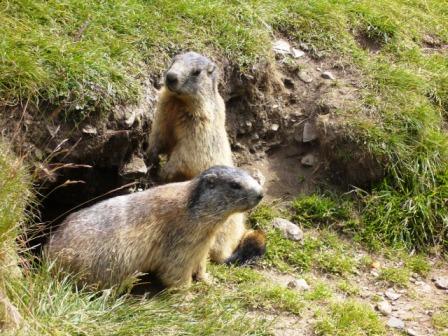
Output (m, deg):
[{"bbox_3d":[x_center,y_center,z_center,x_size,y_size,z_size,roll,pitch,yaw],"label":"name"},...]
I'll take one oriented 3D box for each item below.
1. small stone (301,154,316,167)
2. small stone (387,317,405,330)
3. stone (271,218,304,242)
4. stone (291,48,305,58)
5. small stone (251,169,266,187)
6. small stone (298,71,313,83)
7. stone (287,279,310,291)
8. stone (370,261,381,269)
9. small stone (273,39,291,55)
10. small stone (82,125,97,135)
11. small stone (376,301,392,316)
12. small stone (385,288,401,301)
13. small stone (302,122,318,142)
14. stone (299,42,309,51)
[{"bbox_3d":[0.210,-0.019,3.370,0.038,0.026,0.032,0,20,0],"label":"small stone"},{"bbox_3d":[0.353,0.320,2.800,0.037,0.022,0.030,0,20,0],"label":"small stone"},{"bbox_3d":[0.141,0.138,3.000,0.078,0.036,0.047,10,22,26],"label":"stone"},{"bbox_3d":[0.204,-0.313,3.720,0.034,0.020,0.029,0,20,0],"label":"stone"},{"bbox_3d":[0.083,0.023,3.250,0.038,0.038,0.034,0,20,0],"label":"small stone"},{"bbox_3d":[0.216,-0.242,3.600,0.036,0.026,0.031,0,20,0],"label":"small stone"},{"bbox_3d":[0.153,0.241,2.800,0.046,0.018,0.030,0,20,0],"label":"stone"},{"bbox_3d":[0.320,0.204,2.870,0.020,0.012,0.017,0,20,0],"label":"stone"},{"bbox_3d":[0.158,-0.329,3.680,0.052,0.032,0.044,0,20,0],"label":"small stone"},{"bbox_3d":[-0.317,-0.091,3.200,0.032,0.018,0.026,0,20,0],"label":"small stone"},{"bbox_3d":[0.321,0.280,2.710,0.028,0.023,0.027,0,20,0],"label":"small stone"},{"bbox_3d":[0.341,0.256,2.750,0.031,0.015,0.026,5,21,14],"label":"small stone"},{"bbox_3d":[0.216,-0.089,3.400,0.038,0.044,0.032,0,20,0],"label":"small stone"},{"bbox_3d":[0.216,-0.331,3.700,0.027,0.018,0.023,0,20,0],"label":"stone"}]

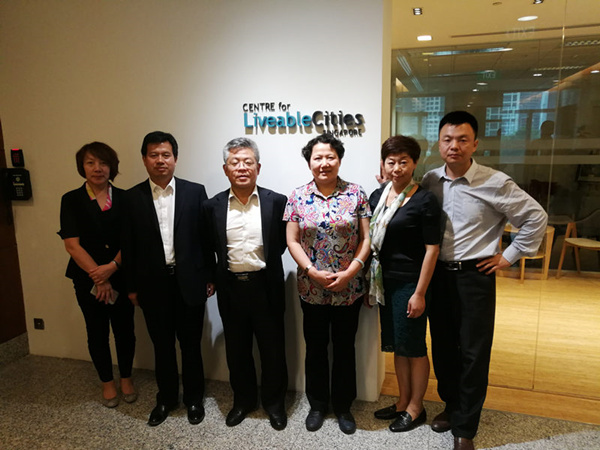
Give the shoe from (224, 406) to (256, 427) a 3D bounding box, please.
[{"bbox_3d":[-0.344,1.061,2.767,0.100,0.110,0.280,3,11,21],"label":"shoe"}]

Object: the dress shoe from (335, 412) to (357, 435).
[{"bbox_3d":[0.257,1.074,2.677,0.090,0.100,0.250,-2,10,-6],"label":"dress shoe"}]

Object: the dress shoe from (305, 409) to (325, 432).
[{"bbox_3d":[0.076,1.072,2.704,0.090,0.100,0.250,0,10,5],"label":"dress shoe"}]

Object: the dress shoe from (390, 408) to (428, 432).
[{"bbox_3d":[0.603,1.080,2.658,0.250,0.085,0.090,-7,12,-32],"label":"dress shoe"}]

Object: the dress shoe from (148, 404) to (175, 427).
[{"bbox_3d":[-0.797,1.065,2.781,0.100,0.110,0.280,3,11,19],"label":"dress shoe"}]

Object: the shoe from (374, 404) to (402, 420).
[{"bbox_3d":[0.558,1.063,2.760,0.250,0.085,0.090,-3,10,-14],"label":"shoe"}]

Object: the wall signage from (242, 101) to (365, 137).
[{"bbox_3d":[0.007,-0.599,2.665,0.706,0.198,0.030,2,11,16],"label":"wall signage"}]

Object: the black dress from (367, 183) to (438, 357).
[{"bbox_3d":[0.584,0.276,2.598,0.410,0.971,0.270,7,13,37],"label":"black dress"}]

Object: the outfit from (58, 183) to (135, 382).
[{"bbox_3d":[-1.215,0.372,2.865,0.430,1.252,0.270,-5,11,-25],"label":"outfit"}]

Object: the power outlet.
[{"bbox_3d":[-1.958,0.747,3.518,0.086,0.086,0.012,2,11,16],"label":"power outlet"}]

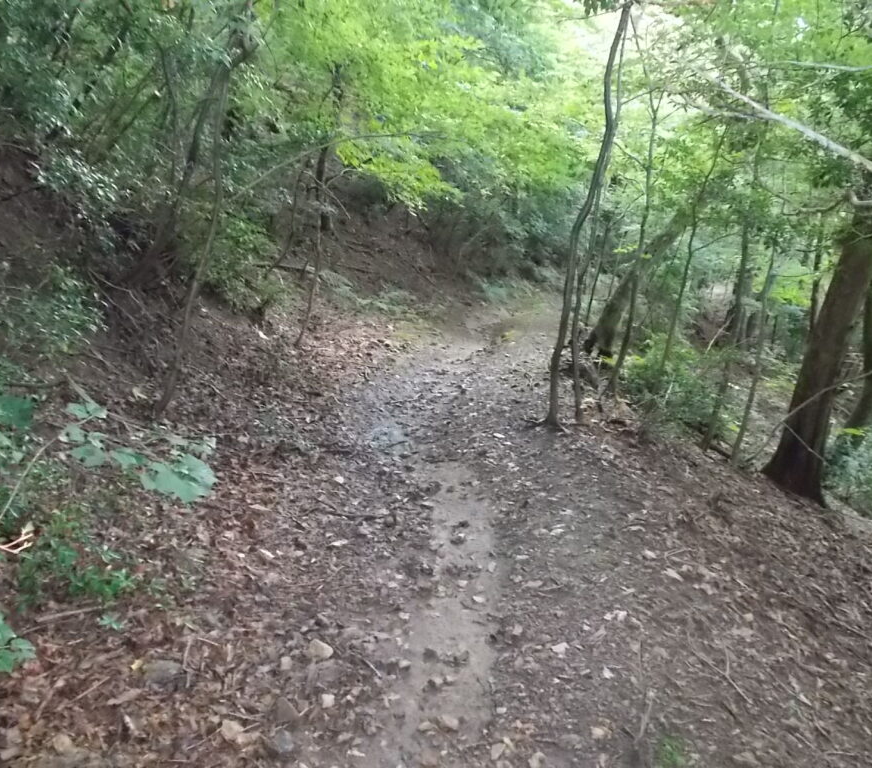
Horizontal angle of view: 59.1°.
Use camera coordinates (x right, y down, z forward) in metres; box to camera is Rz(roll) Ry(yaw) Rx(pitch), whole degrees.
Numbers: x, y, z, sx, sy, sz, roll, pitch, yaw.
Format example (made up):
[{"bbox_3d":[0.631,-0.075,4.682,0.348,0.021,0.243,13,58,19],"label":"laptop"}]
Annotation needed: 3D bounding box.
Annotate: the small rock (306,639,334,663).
[{"bbox_3d":[-0.389,0.899,2.600,0.085,0.052,0.065,1,13,-8],"label":"small rock"}]

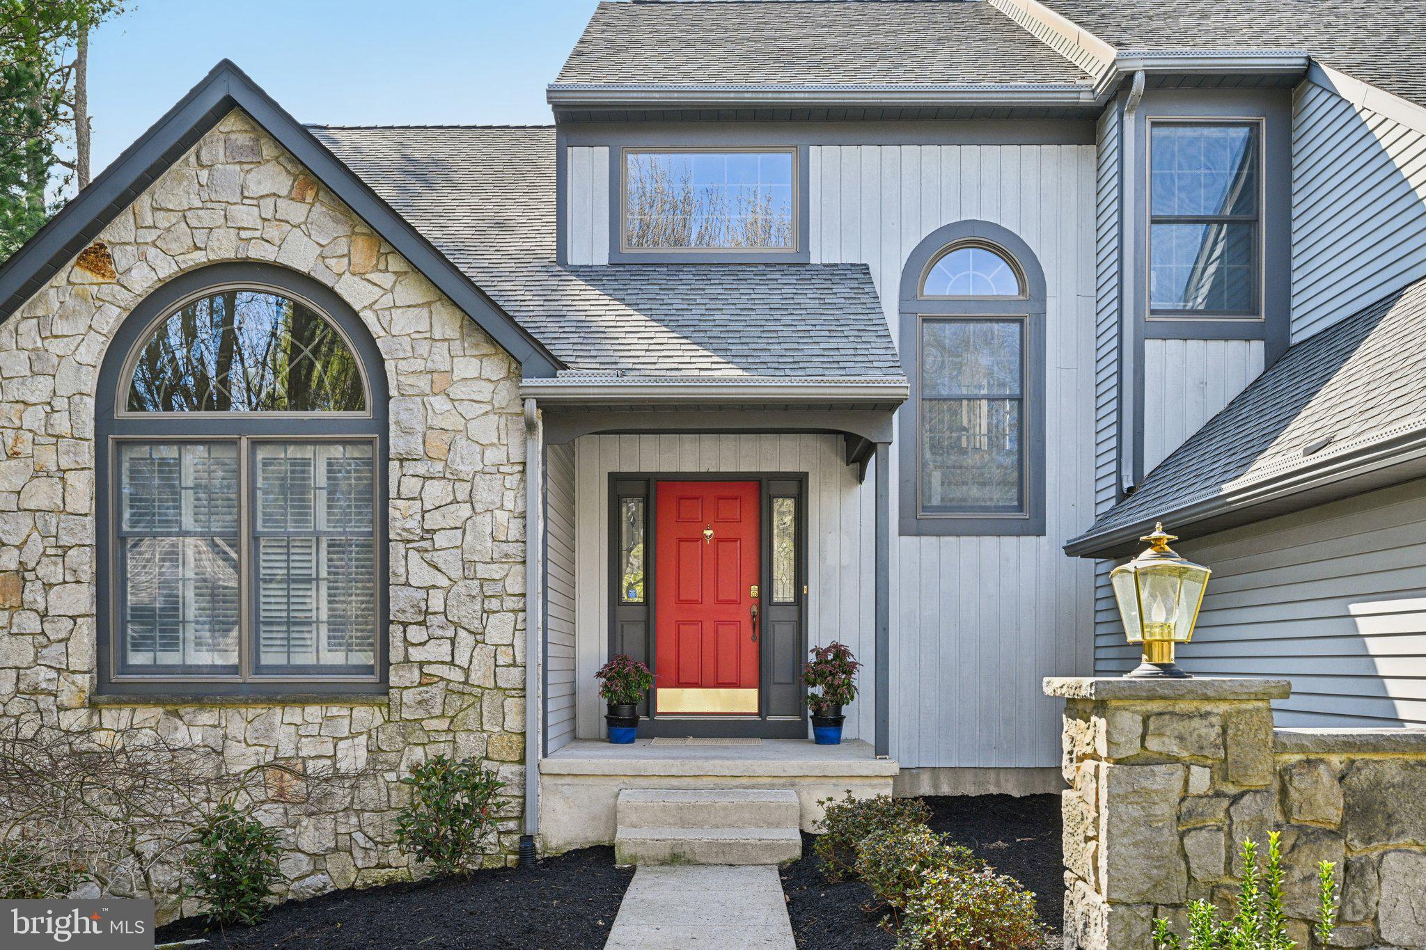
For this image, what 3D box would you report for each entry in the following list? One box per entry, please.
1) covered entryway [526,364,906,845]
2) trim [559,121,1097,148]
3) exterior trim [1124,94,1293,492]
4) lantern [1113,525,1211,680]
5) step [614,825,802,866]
[{"bbox_3d":[0.000,1.020,9.030,2.540,3.180,2.350,0,-3,0],"label":"covered entryway"},{"bbox_3d":[1.000,-2.960,10.300,4.690,0.245,0.060,0,-3,0],"label":"trim"},{"bbox_3d":[4.060,-1.540,9.750,1.380,3.250,0.090,0,-3,0],"label":"exterior trim"},{"bbox_3d":[1.205,0.335,3.200,0.198,0.410,0.198,0,-3,0],"label":"lantern"},{"bbox_3d":[-0.030,2.345,7.500,1.170,0.160,0.370,0,-3,0],"label":"step"}]

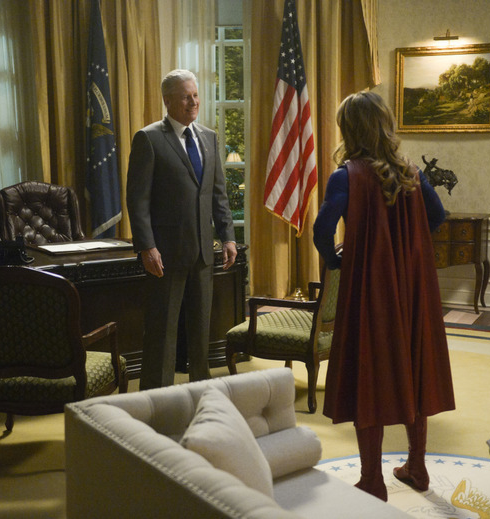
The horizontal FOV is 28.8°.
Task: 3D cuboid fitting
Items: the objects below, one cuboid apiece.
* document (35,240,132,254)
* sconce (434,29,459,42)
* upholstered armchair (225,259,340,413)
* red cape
[{"bbox_3d":[-1.091,-0.085,6.539,0.580,0.025,0.340,-5,9,-33],"label":"document"},{"bbox_3d":[1.661,-1.861,7.856,0.230,0.120,0.180,4,10,27],"label":"sconce"},{"bbox_3d":[0.338,0.352,5.674,0.660,0.980,0.660,5,11,34],"label":"upholstered armchair"},{"bbox_3d":[0.641,0.123,4.279,0.500,1.140,0.330,-3,8,-20],"label":"red cape"}]

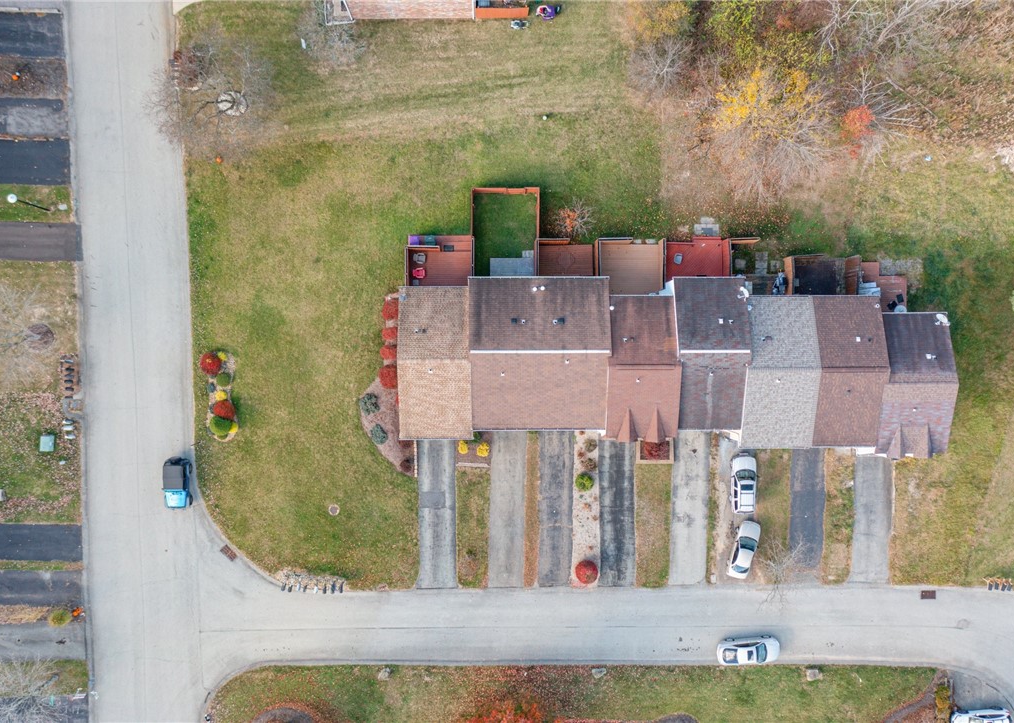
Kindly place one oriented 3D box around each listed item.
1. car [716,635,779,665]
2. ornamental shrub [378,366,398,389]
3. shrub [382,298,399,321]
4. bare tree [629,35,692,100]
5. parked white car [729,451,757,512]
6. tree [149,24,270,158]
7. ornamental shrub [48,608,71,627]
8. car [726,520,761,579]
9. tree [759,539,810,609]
[{"bbox_3d":[19.088,22.828,66.523,4.850,1.450,1.820,-5,91,0],"label":"car"},{"bbox_3d":[-9.216,1.176,66.266,1.750,1.500,1.850,0,91,0],"label":"ornamental shrub"},{"bbox_3d":[-9.052,-4.053,66.235,1.600,1.450,1.700,0,91,0],"label":"shrub"},{"bbox_3d":[11.486,-22.005,63.768,4.700,6.000,4.800,0,91,0],"label":"bare tree"},{"bbox_3d":[18.605,9.581,66.246,1.800,1.720,4.600,0,91,0],"label":"parked white car"},{"bbox_3d":[-21.776,-19.698,62.543,9.200,8.500,9.400,0,91,0],"label":"tree"},{"bbox_3d":[-35.289,20.335,66.746,1.650,0.950,1.400,0,91,0],"label":"ornamental shrub"},{"bbox_3d":[18.652,14.760,66.437,1.780,1.450,4.700,15,91,0],"label":"car"},{"bbox_3d":[21.183,16.165,64.677,3.900,5.000,5.000,0,91,0],"label":"tree"}]

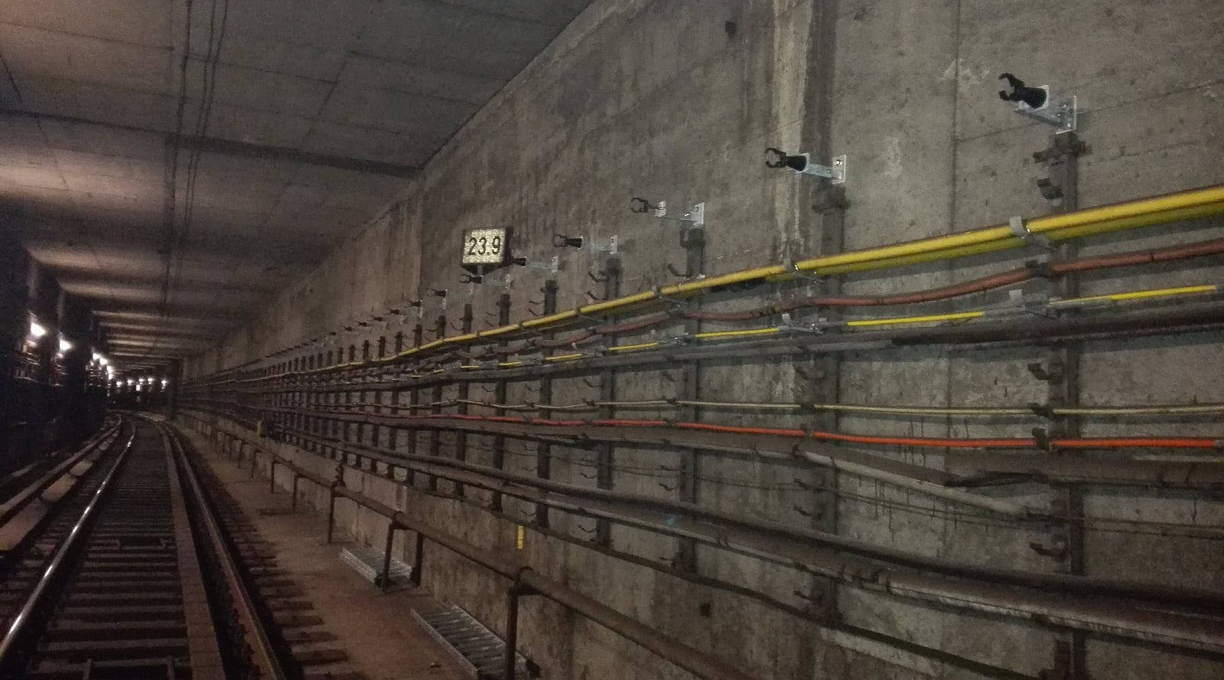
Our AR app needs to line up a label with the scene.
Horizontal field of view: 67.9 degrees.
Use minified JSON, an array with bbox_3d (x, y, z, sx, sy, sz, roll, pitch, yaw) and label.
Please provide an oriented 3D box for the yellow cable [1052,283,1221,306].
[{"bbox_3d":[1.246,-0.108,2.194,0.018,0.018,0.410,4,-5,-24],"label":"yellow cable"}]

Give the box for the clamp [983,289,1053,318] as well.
[{"bbox_3d":[1.113,-0.097,2.474,0.160,0.063,0.100,4,-5,-24],"label":"clamp"}]

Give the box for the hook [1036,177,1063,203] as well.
[{"bbox_3d":[1.240,-0.426,2.577,0.072,0.055,0.040,4,-5,-26],"label":"hook"}]

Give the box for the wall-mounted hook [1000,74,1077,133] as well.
[{"bbox_3d":[1.208,-0.674,2.594,0.260,0.118,0.075,4,-5,-26],"label":"wall-mounted hook"}]

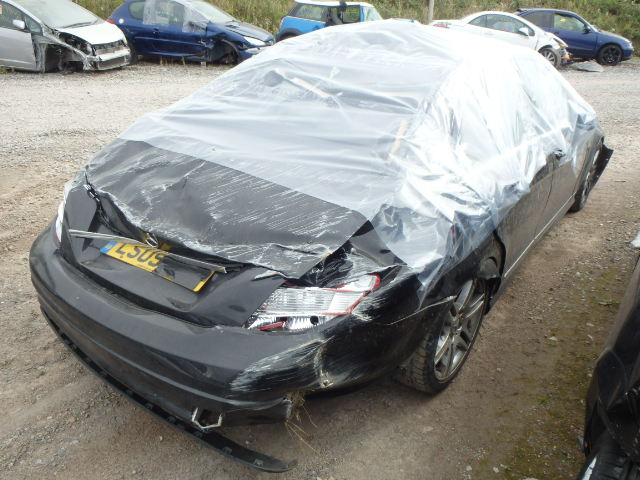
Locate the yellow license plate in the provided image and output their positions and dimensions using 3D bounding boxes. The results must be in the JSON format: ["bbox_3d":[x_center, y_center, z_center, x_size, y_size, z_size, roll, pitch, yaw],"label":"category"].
[{"bbox_3d":[-0.600,0.059,1.861,0.520,0.111,0.012,17,-16,32],"label":"yellow license plate"}]

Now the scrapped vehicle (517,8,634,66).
[{"bbox_3d":[7.500,-6.150,15.800,4.050,1.440,1.720,8,25,16],"label":"scrapped vehicle"}]

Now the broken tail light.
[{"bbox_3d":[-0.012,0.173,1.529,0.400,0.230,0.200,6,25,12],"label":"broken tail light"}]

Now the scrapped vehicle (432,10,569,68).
[{"bbox_3d":[5.300,-5.780,14.950,4.150,1.420,1.760,8,25,15],"label":"scrapped vehicle"}]

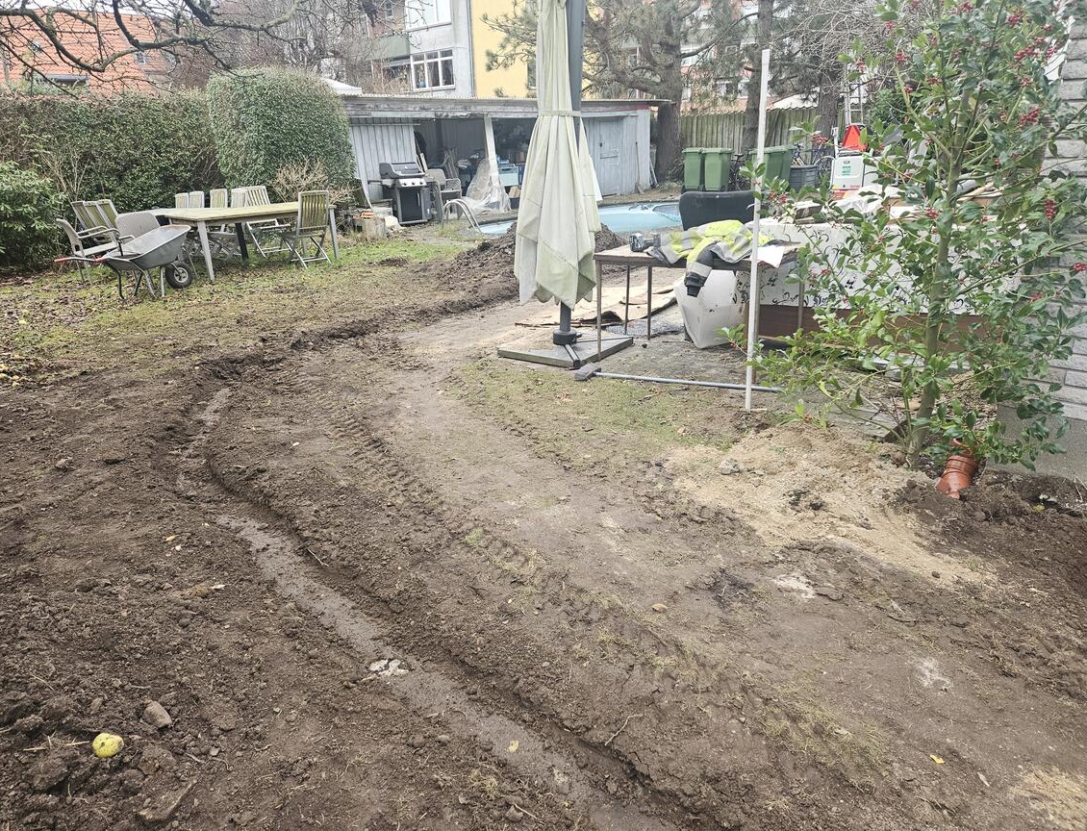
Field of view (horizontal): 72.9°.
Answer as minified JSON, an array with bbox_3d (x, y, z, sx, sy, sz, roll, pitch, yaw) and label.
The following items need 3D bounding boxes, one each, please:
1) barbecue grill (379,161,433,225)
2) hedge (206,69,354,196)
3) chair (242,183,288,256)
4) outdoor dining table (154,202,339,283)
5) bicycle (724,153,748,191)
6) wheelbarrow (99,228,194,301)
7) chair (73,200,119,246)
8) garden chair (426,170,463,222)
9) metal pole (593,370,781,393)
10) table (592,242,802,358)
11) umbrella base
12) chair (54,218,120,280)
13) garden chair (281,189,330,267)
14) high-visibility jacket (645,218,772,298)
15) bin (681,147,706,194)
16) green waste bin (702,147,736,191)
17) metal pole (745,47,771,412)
[{"bbox_3d":[-2.692,-4.325,14.244,0.800,1.120,0.620,-17,25,-33],"label":"barbecue grill"},{"bbox_3d":[-5.147,-5.341,14.659,2.550,2.900,1.900,-8,22,-17],"label":"hedge"},{"bbox_3d":[-4.113,-2.858,10.843,0.550,0.940,0.450,16,27,39],"label":"chair"},{"bbox_3d":[-3.746,-2.291,9.614,1.130,0.740,1.822,18,29,42],"label":"outdoor dining table"},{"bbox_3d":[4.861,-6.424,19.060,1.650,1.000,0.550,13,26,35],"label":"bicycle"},{"bbox_3d":[-4.446,-1.629,8.067,0.630,0.690,1.400,8,23,22],"label":"wheelbarrow"},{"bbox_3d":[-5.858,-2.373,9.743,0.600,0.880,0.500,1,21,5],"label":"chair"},{"bbox_3d":[-1.945,-4.290,14.381,0.560,0.900,0.580,-20,27,-39],"label":"garden chair"},{"bbox_3d":[0.901,-0.214,4.736,1.242,0.026,0.026,7,23,23],"label":"metal pole"},{"bbox_3d":[1.073,-0.745,5.095,1.160,0.750,0.720,12,25,32],"label":"table"},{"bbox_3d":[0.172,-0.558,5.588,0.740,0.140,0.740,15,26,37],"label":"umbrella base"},{"bbox_3d":[-5.574,-2.051,9.085,0.550,0.810,0.610,16,27,39],"label":"chair"},{"bbox_3d":[-3.124,-2.455,9.732,0.550,0.920,0.450,17,27,39],"label":"garden chair"},{"bbox_3d":[1.136,-1.103,5.198,0.760,0.420,0.850,16,27,37],"label":"high-visibility jacket"},{"bbox_3d":[4.087,-6.457,19.424,0.580,1.070,0.730,13,25,33],"label":"bin"},{"bbox_3d":[4.617,-6.360,19.140,0.580,1.070,0.730,13,25,33],"label":"green waste bin"},{"bbox_3d":[1.136,-0.901,3.922,0.035,1.881,0.033,-3,21,0],"label":"metal pole"}]

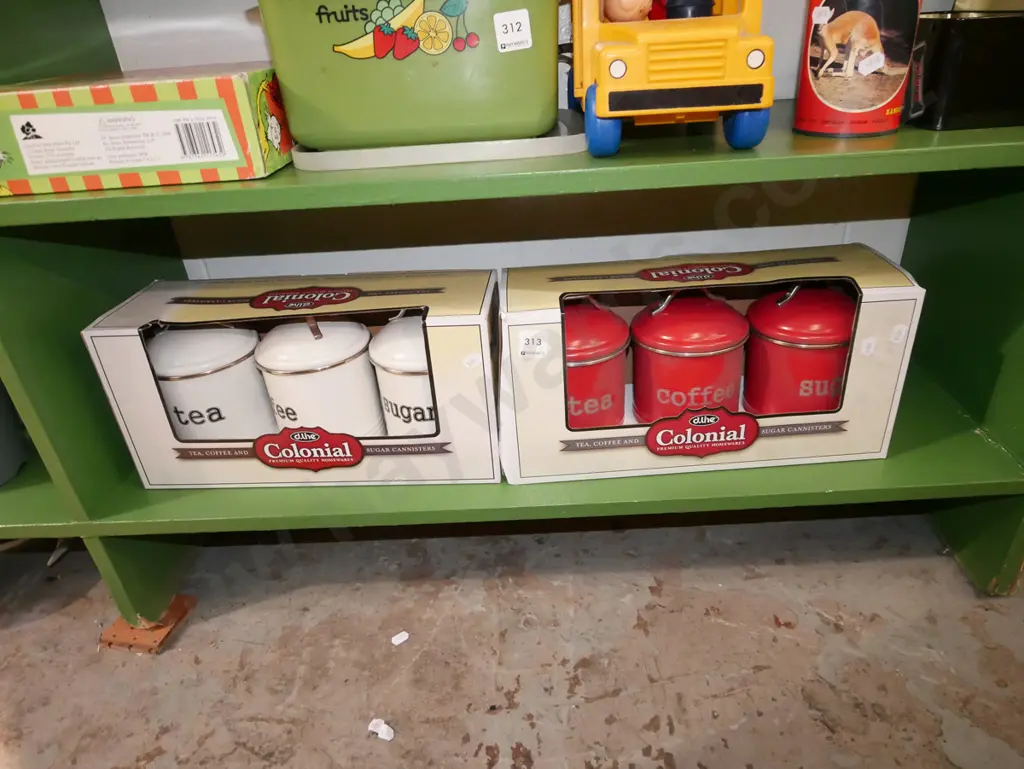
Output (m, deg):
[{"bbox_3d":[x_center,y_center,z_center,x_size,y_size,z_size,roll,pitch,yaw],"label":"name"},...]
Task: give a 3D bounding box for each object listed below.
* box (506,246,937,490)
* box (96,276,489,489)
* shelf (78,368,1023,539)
[{"bbox_3d":[0.174,-0.022,0.642,0.360,0.173,0.123,-4,29,0],"label":"box"},{"bbox_3d":[-0.191,-0.005,0.656,0.359,0.173,0.124,-1,29,4],"label":"box"},{"bbox_3d":[0.034,0.045,0.737,0.898,0.020,0.297,-3,29,2],"label":"shelf"}]

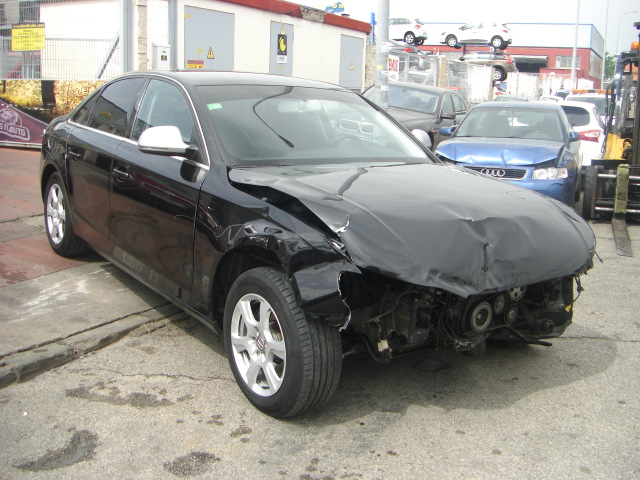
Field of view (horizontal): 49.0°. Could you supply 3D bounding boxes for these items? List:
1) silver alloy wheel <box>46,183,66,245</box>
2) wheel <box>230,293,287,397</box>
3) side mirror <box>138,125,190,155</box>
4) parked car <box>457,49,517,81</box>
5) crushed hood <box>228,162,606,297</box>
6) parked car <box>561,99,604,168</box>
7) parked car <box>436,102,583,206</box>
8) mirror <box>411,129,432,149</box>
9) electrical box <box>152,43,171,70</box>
[{"bbox_3d":[-1.838,-0.184,5.088,0.190,0.440,0.440,-5,15,-36],"label":"silver alloy wheel"},{"bbox_3d":[-0.190,0.424,2.898,0.190,0.440,0.440,-5,15,-36],"label":"wheel"},{"bbox_3d":[-0.786,-0.486,3.455,0.250,0.160,0.140,-5,15,-36],"label":"side mirror"},{"bbox_3d":[8.685,-9.507,38.500,4.500,1.620,1.820,8,13,28],"label":"parked car"},{"bbox_3d":[0.467,-0.109,3.298,1.470,0.370,1.140,-5,15,-36],"label":"crushed hood"},{"bbox_3d":[4.982,-2.322,15.224,1.800,1.520,4.300,5,12,16],"label":"parked car"},{"bbox_3d":[2.701,-1.220,9.892,1.760,1.420,4.120,6,12,20],"label":"parked car"},{"bbox_3d":[0.624,-0.634,4.481,0.250,0.160,0.140,-5,15,-36],"label":"mirror"},{"bbox_3d":[-3.091,-3.499,13.800,0.320,0.660,0.200,-9,15,-43],"label":"electrical box"}]

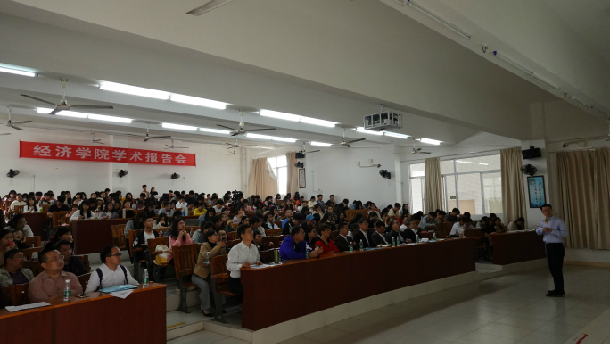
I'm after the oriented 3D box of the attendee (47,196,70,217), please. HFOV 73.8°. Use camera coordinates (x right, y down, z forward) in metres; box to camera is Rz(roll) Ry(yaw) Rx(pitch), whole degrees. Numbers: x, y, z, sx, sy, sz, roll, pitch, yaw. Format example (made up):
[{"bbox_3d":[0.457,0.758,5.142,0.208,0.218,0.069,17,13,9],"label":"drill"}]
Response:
[{"bbox_3d":[-6.009,1.203,9.947,0.550,1.200,0.700,3,-7,-41],"label":"attendee"}]

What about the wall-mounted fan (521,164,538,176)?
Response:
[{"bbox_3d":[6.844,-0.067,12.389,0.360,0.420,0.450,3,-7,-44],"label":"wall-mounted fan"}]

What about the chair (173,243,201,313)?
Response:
[{"bbox_3d":[-1.730,1.689,6.533,0.650,0.970,0.540,-7,-8,41],"label":"chair"}]

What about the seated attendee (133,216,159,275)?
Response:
[{"bbox_3d":[-2.996,1.507,7.849,0.700,1.250,0.520,-7,-8,40],"label":"seated attendee"}]

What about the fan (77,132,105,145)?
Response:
[{"bbox_3d":[-8.374,-1.345,16.099,1.320,0.460,1.320,4,-8,-43],"label":"fan"}]

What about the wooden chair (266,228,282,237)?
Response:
[{"bbox_3d":[-0.609,1.659,8.679,0.520,0.870,0.530,3,-7,-44],"label":"wooden chair"}]

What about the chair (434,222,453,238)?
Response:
[{"bbox_3d":[4.113,1.979,11.496,0.550,0.980,0.630,2,-7,-32],"label":"chair"}]

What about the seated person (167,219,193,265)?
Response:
[{"bbox_3d":[-2.213,1.446,7.360,0.750,1.220,0.480,-6,-7,36],"label":"seated person"}]

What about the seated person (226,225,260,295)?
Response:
[{"bbox_3d":[-0.818,1.436,5.915,0.780,1.330,0.550,-6,-7,36],"label":"seated person"}]

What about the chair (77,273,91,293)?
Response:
[{"bbox_3d":[-2.111,1.530,4.387,0.630,0.880,0.550,-6,-7,35],"label":"chair"}]

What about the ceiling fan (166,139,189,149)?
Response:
[{"bbox_3d":[-6.036,-1.268,18.548,1.380,0.460,1.380,-2,-5,0],"label":"ceiling fan"}]

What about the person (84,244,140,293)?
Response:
[{"bbox_3d":[-2.074,1.398,4.379,0.720,1.180,0.580,-6,-7,40],"label":"person"}]

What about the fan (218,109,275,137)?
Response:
[{"bbox_3d":[-1.403,-1.051,8.558,1.280,0.540,1.250,3,-8,-43],"label":"fan"}]

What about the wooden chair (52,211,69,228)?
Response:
[{"bbox_3d":[-5.631,1.412,9.476,0.500,0.880,0.530,3,-7,-44],"label":"wooden chair"}]

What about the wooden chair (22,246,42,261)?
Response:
[{"bbox_3d":[-3.539,1.487,5.675,0.630,0.880,0.550,-6,-7,35],"label":"wooden chair"}]

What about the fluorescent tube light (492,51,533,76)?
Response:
[{"bbox_3d":[2.550,-1.305,4.943,1.220,0.070,0.060,3,-5,-44],"label":"fluorescent tube light"}]

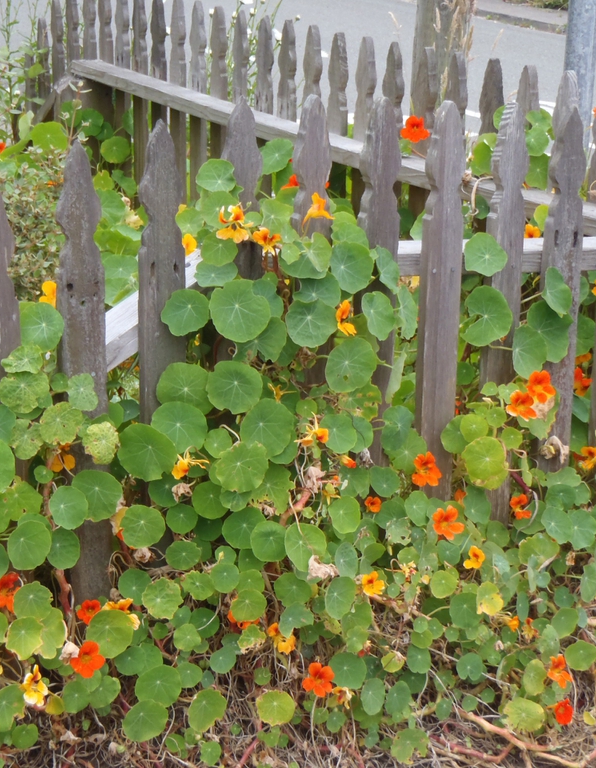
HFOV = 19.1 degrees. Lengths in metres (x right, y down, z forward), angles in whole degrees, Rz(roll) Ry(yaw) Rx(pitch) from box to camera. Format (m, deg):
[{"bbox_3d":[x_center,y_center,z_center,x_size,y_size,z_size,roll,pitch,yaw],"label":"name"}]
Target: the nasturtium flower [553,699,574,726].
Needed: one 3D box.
[{"bbox_3d":[0.398,0.492,2.660,0.040,0.042,0.035,-16,3,-35],"label":"nasturtium flower"}]

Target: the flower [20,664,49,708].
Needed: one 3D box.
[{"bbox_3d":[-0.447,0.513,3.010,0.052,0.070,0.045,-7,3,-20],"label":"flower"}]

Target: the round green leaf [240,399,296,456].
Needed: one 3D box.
[{"bbox_3d":[-0.053,0.075,3.080,0.094,0.101,0.024,1,-18,2],"label":"round green leaf"}]

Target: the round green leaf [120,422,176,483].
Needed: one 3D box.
[{"bbox_3d":[-0.233,0.105,2.750,0.090,0.088,0.020,1,-7,2],"label":"round green leaf"}]

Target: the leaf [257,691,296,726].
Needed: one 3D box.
[{"bbox_3d":[-0.032,0.475,2.601,0.057,0.012,0.056,0,63,0],"label":"leaf"}]

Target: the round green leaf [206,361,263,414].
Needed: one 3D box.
[{"bbox_3d":[-0.107,0.006,3.030,0.094,0.093,0.024,0,-17,-2],"label":"round green leaf"}]

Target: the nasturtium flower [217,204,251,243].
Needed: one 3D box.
[{"bbox_3d":[-0.102,-0.255,2.820,0.054,0.060,0.045,0,3,0],"label":"nasturtium flower"}]

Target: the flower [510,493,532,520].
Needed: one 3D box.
[{"bbox_3d":[0.402,0.220,3.191,0.041,0.049,0.037,-8,7,-21],"label":"flower"}]

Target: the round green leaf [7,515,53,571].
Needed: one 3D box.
[{"bbox_3d":[-0.428,0.256,2.830,0.075,0.080,0.022,2,-21,4],"label":"round green leaf"}]

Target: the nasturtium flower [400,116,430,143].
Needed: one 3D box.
[{"bbox_3d":[0.230,-0.497,3.480,0.060,0.054,0.040,1,0,2],"label":"nasturtium flower"}]

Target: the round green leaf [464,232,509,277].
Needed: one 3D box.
[{"bbox_3d":[0.320,-0.220,3.030,0.075,0.073,0.018,5,1,13],"label":"round green leaf"}]

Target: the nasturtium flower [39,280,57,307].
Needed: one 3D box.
[{"bbox_3d":[-0.398,-0.142,2.876,0.046,0.049,0.039,-7,9,-17],"label":"nasturtium flower"}]

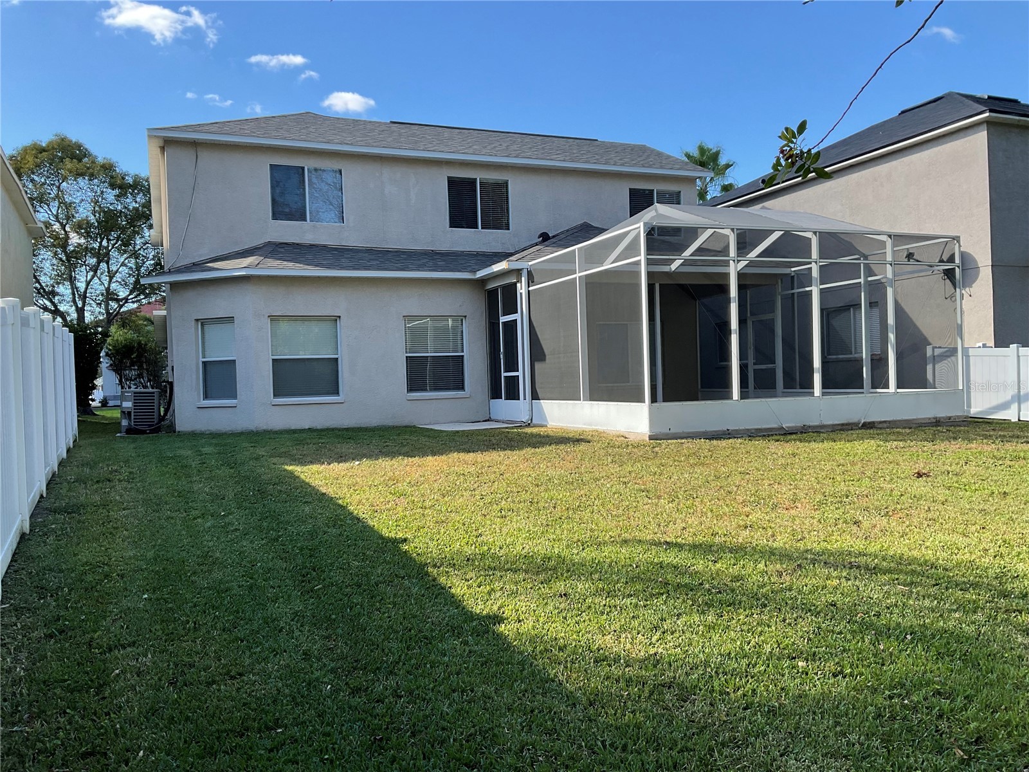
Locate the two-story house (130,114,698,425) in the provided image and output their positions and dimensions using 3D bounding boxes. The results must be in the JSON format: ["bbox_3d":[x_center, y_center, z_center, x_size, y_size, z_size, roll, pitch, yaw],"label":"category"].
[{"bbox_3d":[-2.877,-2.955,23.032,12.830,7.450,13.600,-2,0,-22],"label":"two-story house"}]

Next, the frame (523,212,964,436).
[{"bbox_3d":[3.818,-1.236,14.952,6.050,3.730,4.080,-2,0,-22],"label":"frame"}]

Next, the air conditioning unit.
[{"bbox_3d":[-7.212,0.476,16.657,0.700,0.850,0.700,-2,0,-22],"label":"air conditioning unit"}]

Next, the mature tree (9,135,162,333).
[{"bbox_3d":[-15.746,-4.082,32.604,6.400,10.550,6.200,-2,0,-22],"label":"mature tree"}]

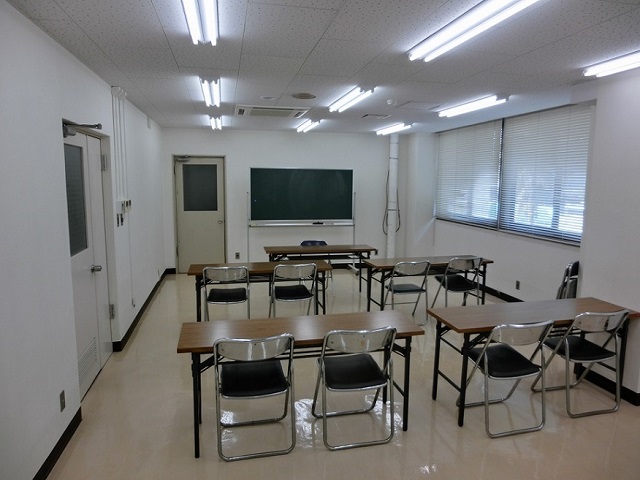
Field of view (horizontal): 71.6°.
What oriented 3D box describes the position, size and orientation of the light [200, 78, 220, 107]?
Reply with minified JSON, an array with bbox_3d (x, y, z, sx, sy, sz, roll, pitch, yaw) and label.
[{"bbox_3d":[-1.030,-1.389,4.250,0.170,0.062,1.250,-1,8,-12],"label":"light"}]

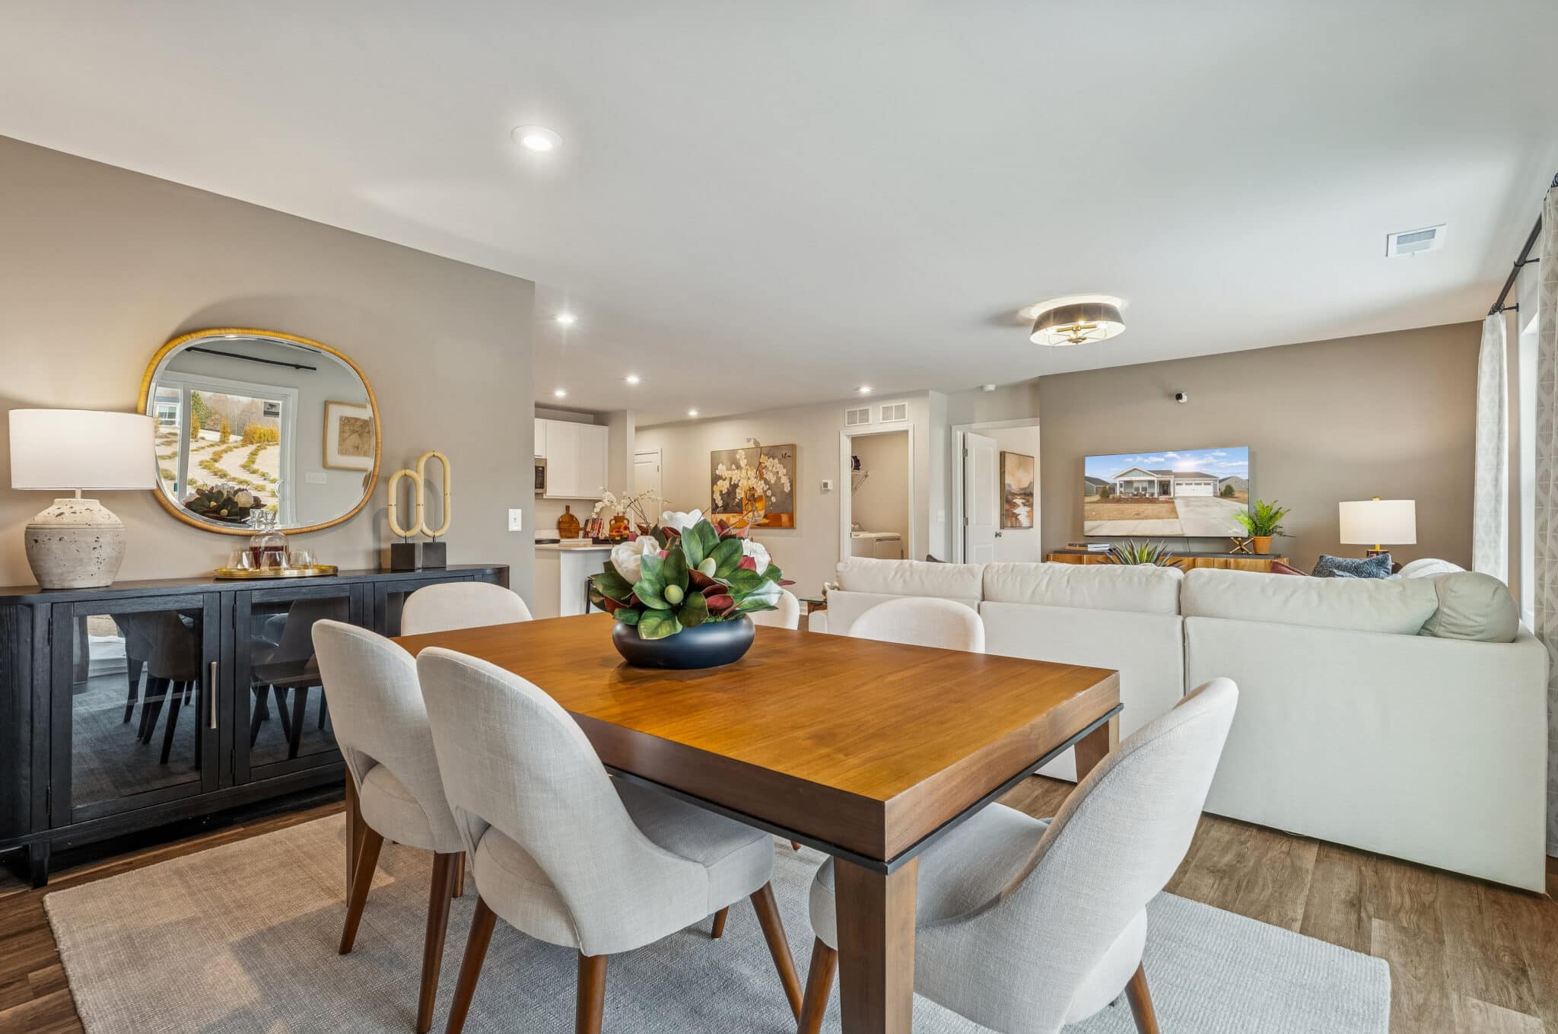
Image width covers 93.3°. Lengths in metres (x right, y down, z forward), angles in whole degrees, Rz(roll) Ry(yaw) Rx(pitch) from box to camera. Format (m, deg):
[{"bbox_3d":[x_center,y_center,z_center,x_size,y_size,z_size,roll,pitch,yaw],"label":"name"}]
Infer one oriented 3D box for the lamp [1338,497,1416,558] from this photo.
[{"bbox_3d":[3.975,0.200,4.888,0.390,0.660,0.390,0,0,40],"label":"lamp"}]

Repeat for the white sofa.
[{"bbox_3d":[1.895,0.673,3.885,2.760,0.920,2.100,0,0,40],"label":"white sofa"}]

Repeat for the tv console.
[{"bbox_3d":[3.055,0.714,5.877,1.670,0.852,0.420,0,0,40],"label":"tv console"}]

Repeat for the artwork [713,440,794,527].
[{"bbox_3d":[-0.330,-0.348,9.006,1.340,0.975,0.050,0,0,40],"label":"artwork"}]

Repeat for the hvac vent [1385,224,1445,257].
[{"bbox_3d":[3.020,-1.307,3.498,0.200,0.020,0.360,0,0,40],"label":"hvac vent"}]

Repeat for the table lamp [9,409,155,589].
[{"bbox_3d":[-2.357,-0.051,2.497,0.350,0.577,0.350,0,0,40],"label":"table lamp"}]

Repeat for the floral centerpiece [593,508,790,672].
[{"bbox_3d":[-0.242,0.180,1.980,0.520,0.390,0.500,0,0,0],"label":"floral centerpiece"}]

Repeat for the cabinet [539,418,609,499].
[{"bbox_3d":[-2.530,-0.688,8.860,0.330,0.915,0.950,0,0,40],"label":"cabinet"}]

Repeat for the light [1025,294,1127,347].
[{"bbox_3d":[1.810,-1.212,4.460,0.575,0.210,0.575,0,0,40],"label":"light"}]

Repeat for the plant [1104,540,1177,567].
[{"bbox_3d":[2.200,0.400,4.480,0.460,0.480,0.460,0,0,40],"label":"plant"}]

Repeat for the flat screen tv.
[{"bbox_3d":[3.150,-0.183,6.042,1.225,0.700,0.060,0,0,40],"label":"flat screen tv"}]

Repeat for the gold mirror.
[{"bbox_3d":[-2.130,-0.352,3.090,0.050,0.850,0.850,2,1,40],"label":"gold mirror"}]

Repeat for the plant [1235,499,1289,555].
[{"bbox_3d":[3.580,0.065,5.450,0.400,0.415,0.380,0,0,40],"label":"plant"}]

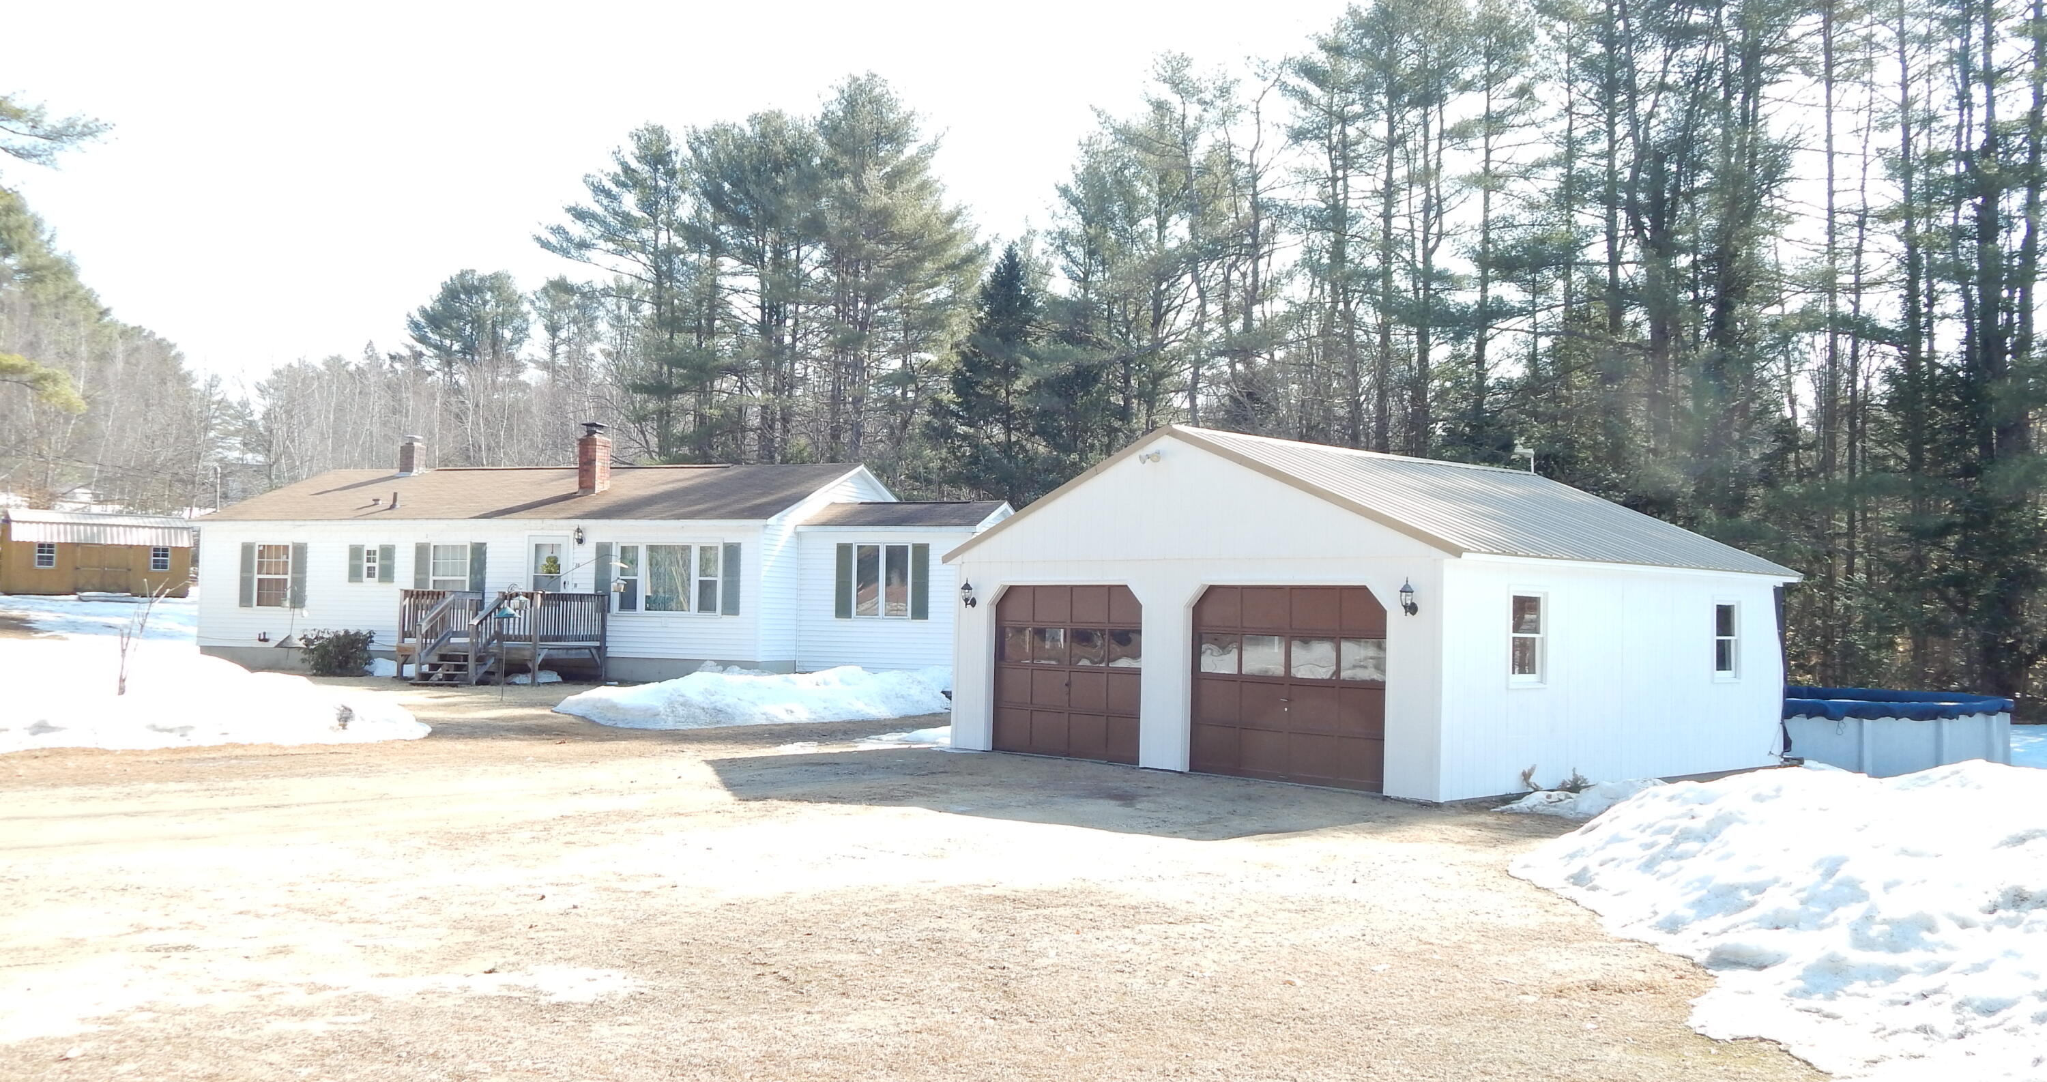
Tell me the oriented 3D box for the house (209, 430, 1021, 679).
[{"bbox_3d":[-8.663,0.415,37.832,17.937,5.270,9.880,0,-3,18],"label":"house"}]

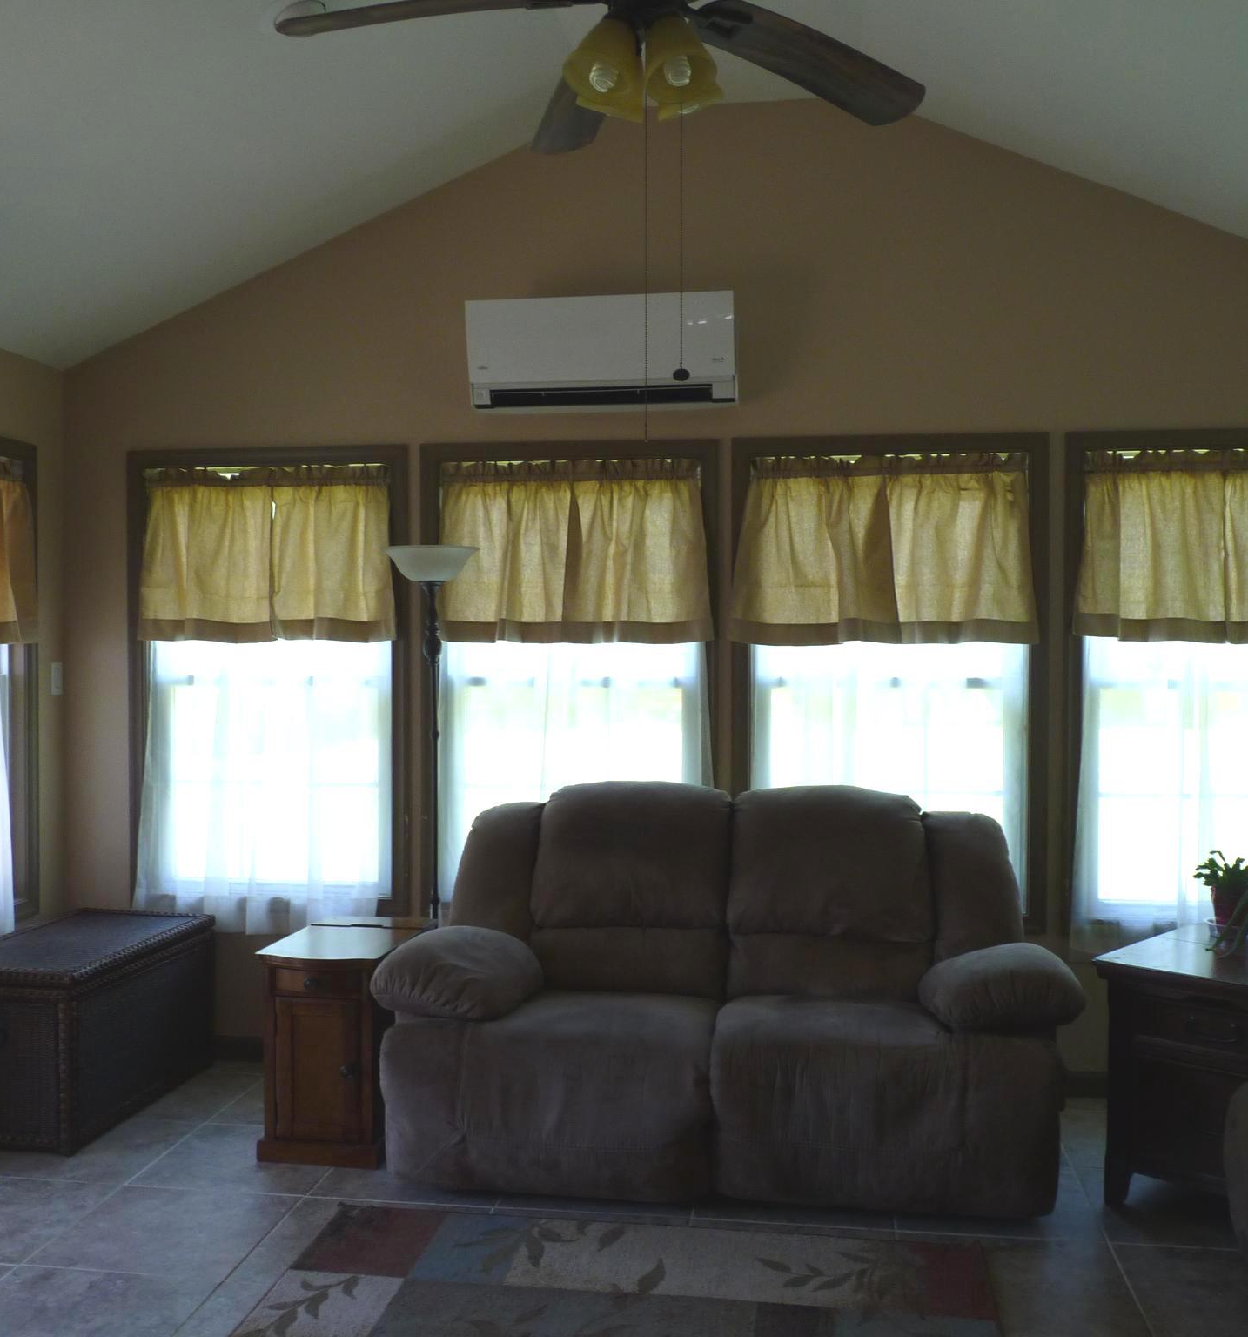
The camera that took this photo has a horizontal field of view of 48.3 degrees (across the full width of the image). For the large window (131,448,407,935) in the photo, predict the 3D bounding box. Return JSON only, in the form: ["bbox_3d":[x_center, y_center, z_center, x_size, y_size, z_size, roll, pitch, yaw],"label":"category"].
[{"bbox_3d":[-1.241,0.040,4.849,1.018,1.619,0.100,0,1,8],"label":"large window"}]

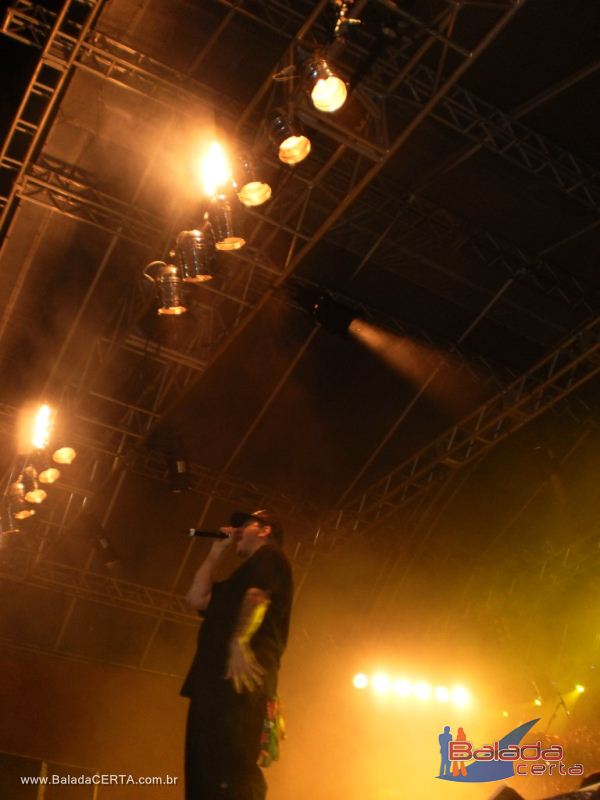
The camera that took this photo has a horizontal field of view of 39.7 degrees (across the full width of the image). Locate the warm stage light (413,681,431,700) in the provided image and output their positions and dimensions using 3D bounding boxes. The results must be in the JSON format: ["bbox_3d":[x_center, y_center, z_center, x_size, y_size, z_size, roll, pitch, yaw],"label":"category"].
[{"bbox_3d":[2.213,5.347,15.358,0.250,0.250,0.380,3,-15,-3],"label":"warm stage light"}]

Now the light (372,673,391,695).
[{"bbox_3d":[1.449,5.130,15.095,0.250,0.250,0.380,3,-15,-3],"label":"light"}]

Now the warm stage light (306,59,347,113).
[{"bbox_3d":[0.160,-2.112,5.536,0.250,0.380,0.250,31,-60,-34],"label":"warm stage light"}]

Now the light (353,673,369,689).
[{"bbox_3d":[1.062,5.030,14.958,0.250,0.250,0.380,3,-15,-3],"label":"light"}]

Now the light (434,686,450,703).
[{"bbox_3d":[2.610,5.467,15.491,0.250,0.250,0.380,3,-15,-3],"label":"light"}]

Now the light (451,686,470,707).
[{"bbox_3d":[2.964,5.546,15.609,0.250,0.250,0.380,3,-15,-3],"label":"light"}]

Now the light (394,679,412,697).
[{"bbox_3d":[1.861,5.251,15.238,0.250,0.250,0.380,3,-15,-3],"label":"light"}]

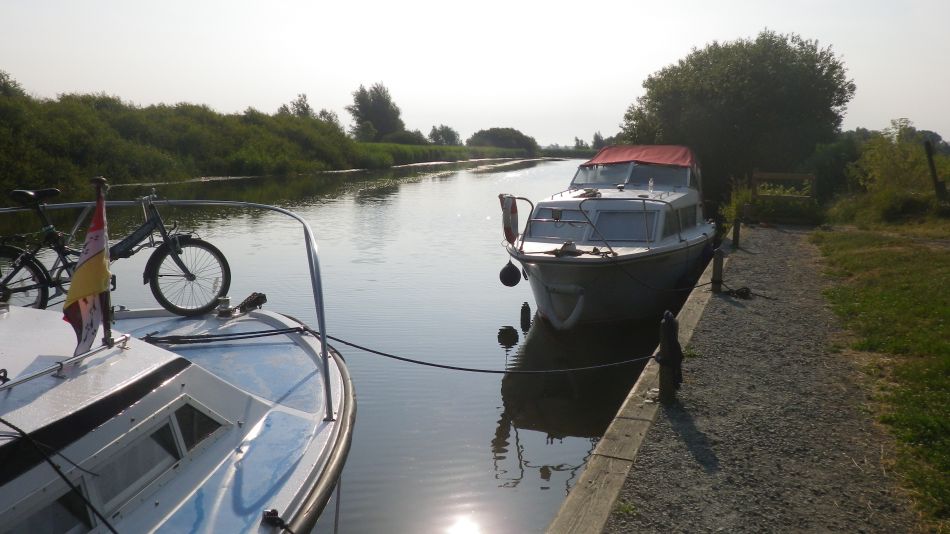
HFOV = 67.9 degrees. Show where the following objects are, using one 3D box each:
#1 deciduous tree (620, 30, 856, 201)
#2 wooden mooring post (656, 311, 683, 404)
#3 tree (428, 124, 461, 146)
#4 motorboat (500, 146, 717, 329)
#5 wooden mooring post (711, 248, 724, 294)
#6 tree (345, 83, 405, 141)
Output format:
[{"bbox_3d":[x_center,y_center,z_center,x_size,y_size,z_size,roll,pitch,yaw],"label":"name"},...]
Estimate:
[{"bbox_3d":[8.444,-4.869,23.044,7.600,5.430,7.200,3,10,19],"label":"deciduous tree"},{"bbox_3d":[1.241,0.575,4.472,0.140,0.596,0.140,4,10,23],"label":"wooden mooring post"},{"bbox_3d":[-7.841,-32.505,181.966,8.200,8.113,8.000,0,9,-2],"label":"tree"},{"bbox_3d":[2.140,-0.608,10.037,2.400,2.300,6.500,4,10,22],"label":"motorboat"},{"bbox_3d":[2.770,0.039,8.015,0.120,0.489,0.120,4,10,23],"label":"wooden mooring post"},{"bbox_3d":[-14.402,-20.758,101.983,8.300,11.230,8.000,-1,10,-8],"label":"tree"}]

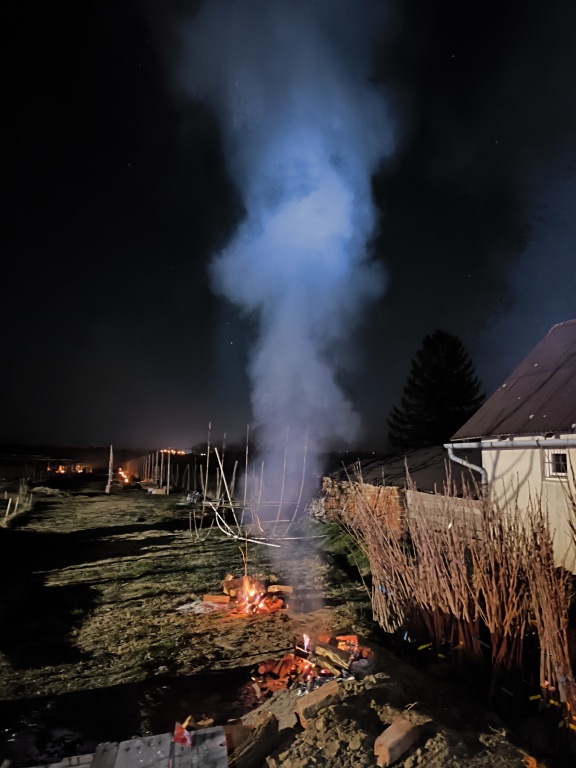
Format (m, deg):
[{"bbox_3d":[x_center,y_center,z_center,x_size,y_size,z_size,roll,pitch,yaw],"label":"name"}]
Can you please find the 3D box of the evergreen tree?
[{"bbox_3d":[8.479,1.402,29.448,5.800,8.900,5.800,0,-7,0],"label":"evergreen tree"}]

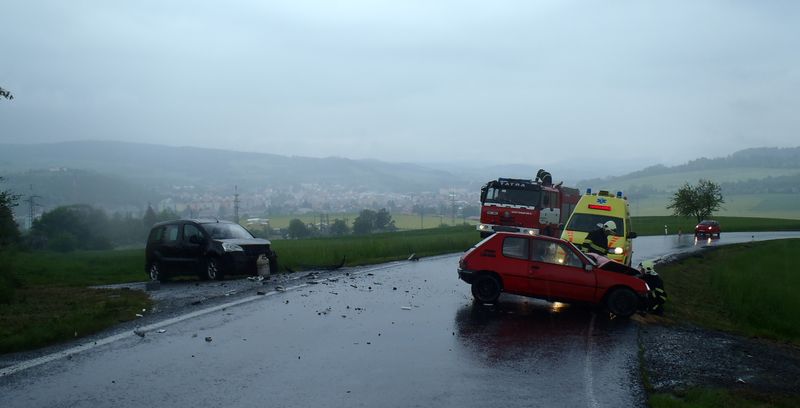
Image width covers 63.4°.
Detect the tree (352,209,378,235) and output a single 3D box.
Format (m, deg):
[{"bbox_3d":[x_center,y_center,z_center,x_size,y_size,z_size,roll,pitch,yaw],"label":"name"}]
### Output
[{"bbox_3d":[-12.262,6.575,230.000,9.300,10.200,9.000,1,0,3],"label":"tree"}]

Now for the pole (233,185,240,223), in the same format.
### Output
[{"bbox_3d":[-98.238,2.109,390.000,4.600,27.000,3.000,1,0,-14],"label":"pole"}]

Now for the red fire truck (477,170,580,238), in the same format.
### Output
[{"bbox_3d":[6.000,0.530,28.700,2.500,3.050,7.800,3,-1,26],"label":"red fire truck"}]

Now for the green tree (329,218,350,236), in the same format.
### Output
[{"bbox_3d":[-21.859,8.530,230.000,7.100,7.200,6.900,1,0,3],"label":"green tree"}]

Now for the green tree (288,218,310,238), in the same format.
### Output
[{"bbox_3d":[-40.380,10.447,260.000,8.000,9.000,8.000,0,-1,0],"label":"green tree"}]

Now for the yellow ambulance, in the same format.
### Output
[{"bbox_3d":[6.060,0.820,19.700,1.930,2.500,5.050,5,-1,20],"label":"yellow ambulance"}]

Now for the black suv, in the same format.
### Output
[{"bbox_3d":[-5.310,1.310,18.300,4.350,1.800,1.810,-3,-6,43],"label":"black suv"}]

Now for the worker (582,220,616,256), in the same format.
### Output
[{"bbox_3d":[4.020,1.150,13.100,0.700,1.620,0.580,0,-1,21],"label":"worker"}]

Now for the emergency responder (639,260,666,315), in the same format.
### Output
[{"bbox_3d":[4.480,1.510,11.750,0.620,0.970,0.550,0,-1,-3],"label":"emergency responder"}]

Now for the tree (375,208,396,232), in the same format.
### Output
[{"bbox_3d":[-5.826,7.232,260.000,8.600,11.000,8.600,0,-1,0],"label":"tree"}]

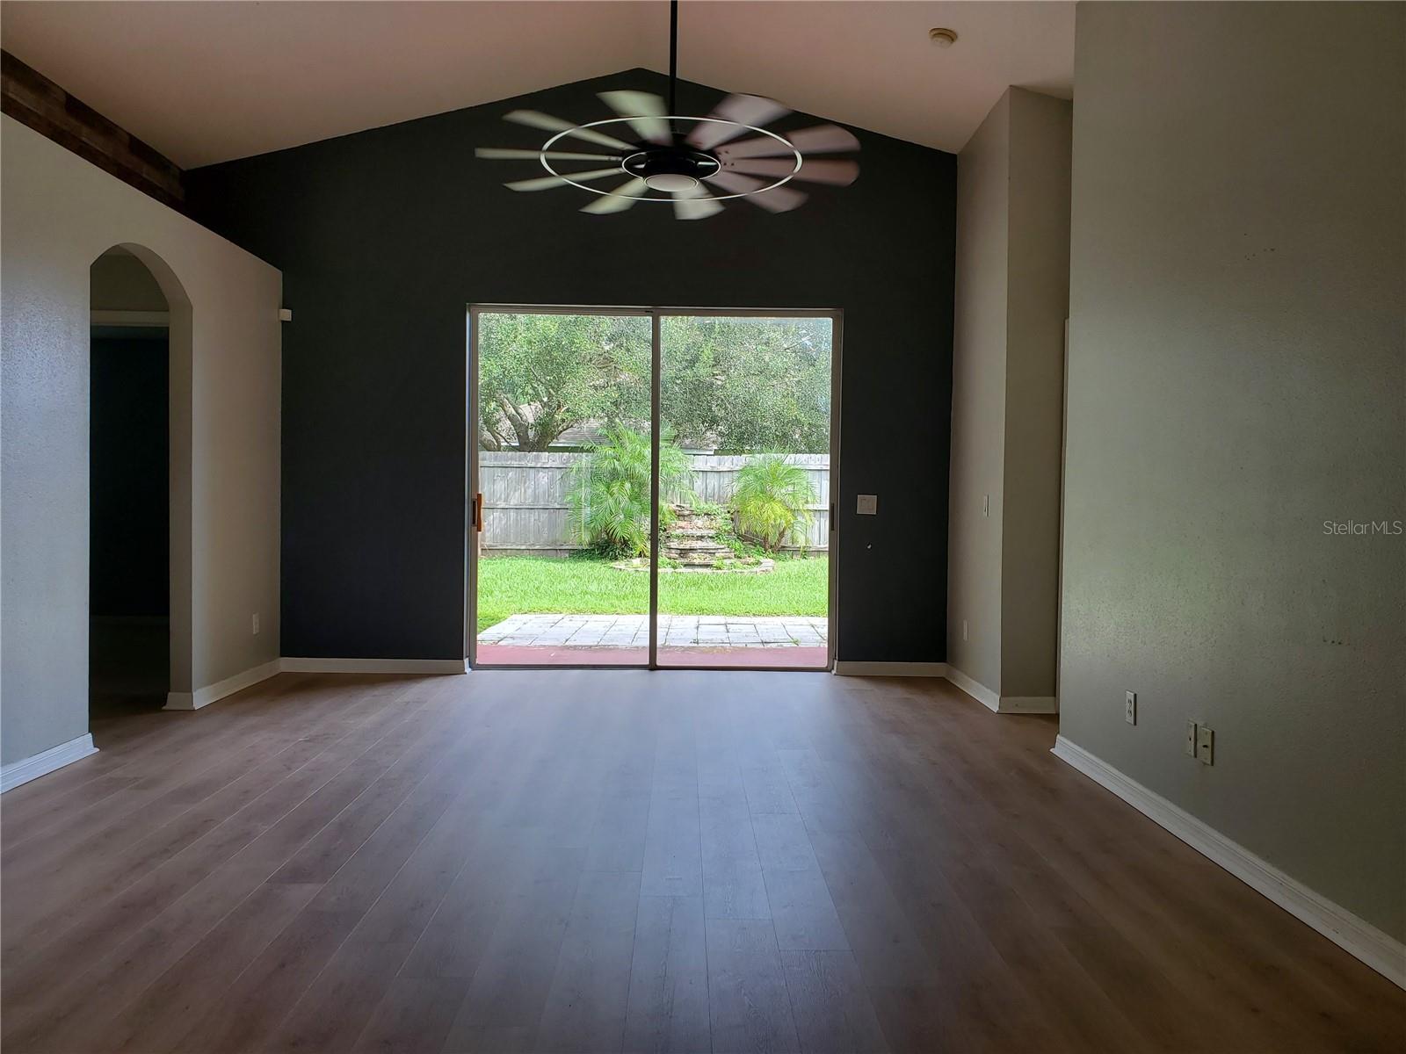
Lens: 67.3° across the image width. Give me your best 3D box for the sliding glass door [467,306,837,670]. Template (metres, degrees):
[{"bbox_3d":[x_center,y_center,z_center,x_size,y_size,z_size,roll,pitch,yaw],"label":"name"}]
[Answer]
[{"bbox_3d":[-0.318,-0.236,6.941,2.405,2.385,0.120,1,1,-1],"label":"sliding glass door"}]

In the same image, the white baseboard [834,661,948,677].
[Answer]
[{"bbox_3d":[1.225,0.929,6.906,0.725,0.094,0.030,1,1,-1],"label":"white baseboard"}]

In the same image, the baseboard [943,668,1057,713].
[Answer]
[{"bbox_3d":[1.739,0.950,6.316,0.320,0.094,1.170,1,1,-1],"label":"baseboard"}]

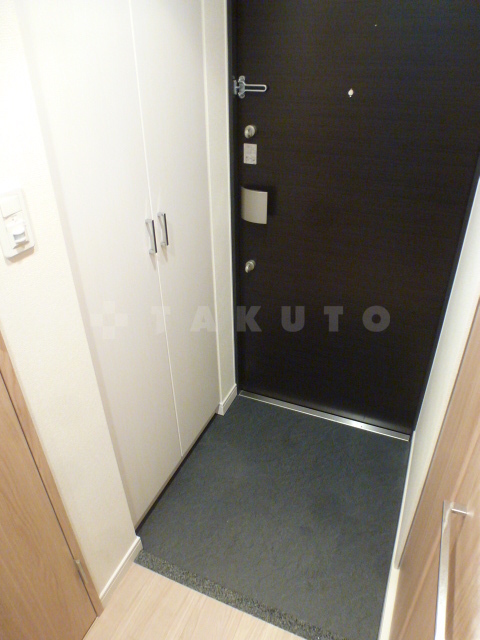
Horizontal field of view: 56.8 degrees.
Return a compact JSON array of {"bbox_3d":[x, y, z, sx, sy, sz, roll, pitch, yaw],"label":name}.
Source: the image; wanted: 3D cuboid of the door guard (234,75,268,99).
[{"bbox_3d":[0.041,-0.843,1.606,0.122,0.073,0.040,12,32,21],"label":"door guard"}]

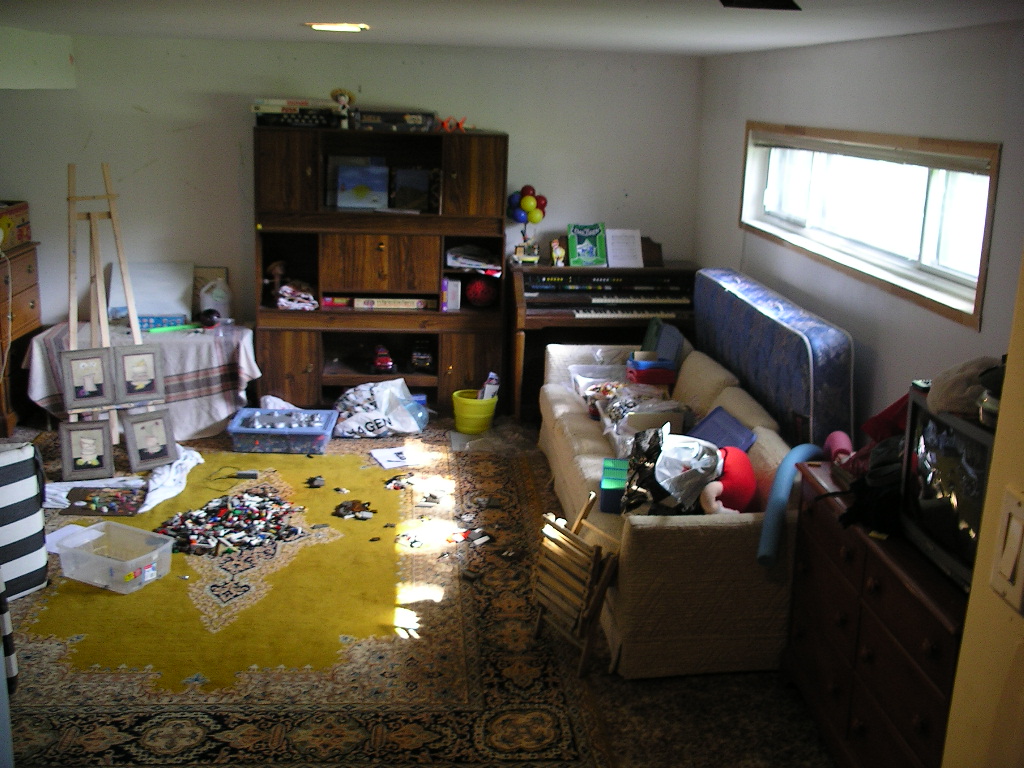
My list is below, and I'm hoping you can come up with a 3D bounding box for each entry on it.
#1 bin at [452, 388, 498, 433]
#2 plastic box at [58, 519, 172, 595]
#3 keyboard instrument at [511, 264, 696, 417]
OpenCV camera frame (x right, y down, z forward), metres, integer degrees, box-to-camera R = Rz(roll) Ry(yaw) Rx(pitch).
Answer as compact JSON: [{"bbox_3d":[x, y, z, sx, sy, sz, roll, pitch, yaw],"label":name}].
[{"bbox_3d":[-0.226,0.165,6.457,0.255,0.215,0.255,1,15,-5],"label":"bin"},{"bbox_3d":[-1.577,0.697,4.377,0.367,0.145,0.258,9,16,25],"label":"plastic box"},{"bbox_3d":[0.587,-0.296,6.960,1.150,0.910,0.620,1,15,-5],"label":"keyboard instrument"}]

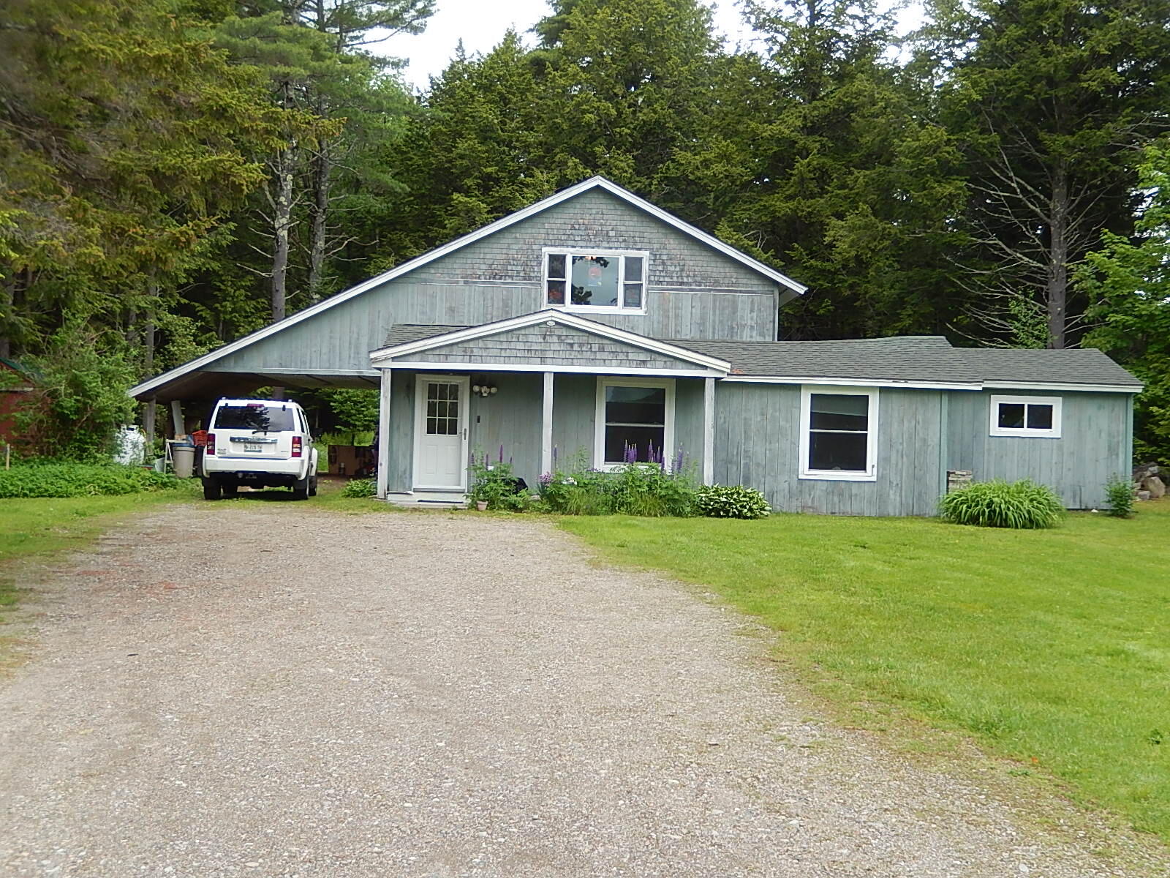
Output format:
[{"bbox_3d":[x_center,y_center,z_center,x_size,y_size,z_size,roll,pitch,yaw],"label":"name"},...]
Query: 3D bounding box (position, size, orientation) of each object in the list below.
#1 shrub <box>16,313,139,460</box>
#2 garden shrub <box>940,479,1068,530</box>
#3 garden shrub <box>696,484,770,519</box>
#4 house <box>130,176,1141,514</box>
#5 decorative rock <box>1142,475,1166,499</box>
[{"bbox_3d":[-9.855,-0.804,26.800,2.350,3.100,2.200,2,-1,-3],"label":"shrub"},{"bbox_3d":[7.136,1.086,23.700,2.100,0.800,1.700,2,-1,-3],"label":"garden shrub"},{"bbox_3d":[2.540,1.063,23.700,1.300,0.570,1.100,2,-1,-3],"label":"garden shrub"},{"bbox_3d":[0.587,-1.868,28.496,18.651,6.350,9.787,2,-1,-3],"label":"house"},{"bbox_3d":[12.021,1.029,29.300,0.520,0.470,0.450,2,-1,-3],"label":"decorative rock"}]

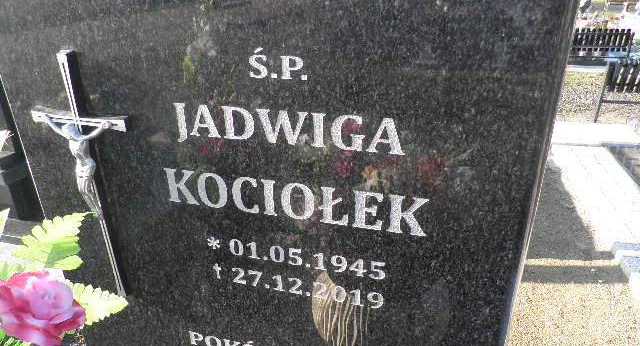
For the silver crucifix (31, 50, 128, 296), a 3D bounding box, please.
[{"bbox_3d":[-0.340,0.031,0.665,0.160,0.406,0.031,6,26,15],"label":"silver crucifix"}]

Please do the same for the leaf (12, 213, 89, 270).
[{"bbox_3d":[-0.328,0.088,0.537,0.070,0.028,0.095,29,48,3],"label":"leaf"}]

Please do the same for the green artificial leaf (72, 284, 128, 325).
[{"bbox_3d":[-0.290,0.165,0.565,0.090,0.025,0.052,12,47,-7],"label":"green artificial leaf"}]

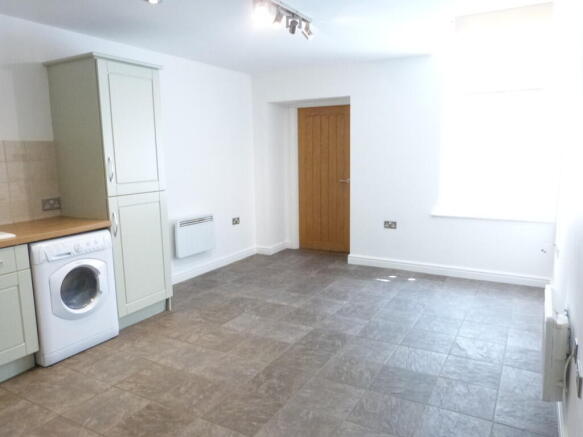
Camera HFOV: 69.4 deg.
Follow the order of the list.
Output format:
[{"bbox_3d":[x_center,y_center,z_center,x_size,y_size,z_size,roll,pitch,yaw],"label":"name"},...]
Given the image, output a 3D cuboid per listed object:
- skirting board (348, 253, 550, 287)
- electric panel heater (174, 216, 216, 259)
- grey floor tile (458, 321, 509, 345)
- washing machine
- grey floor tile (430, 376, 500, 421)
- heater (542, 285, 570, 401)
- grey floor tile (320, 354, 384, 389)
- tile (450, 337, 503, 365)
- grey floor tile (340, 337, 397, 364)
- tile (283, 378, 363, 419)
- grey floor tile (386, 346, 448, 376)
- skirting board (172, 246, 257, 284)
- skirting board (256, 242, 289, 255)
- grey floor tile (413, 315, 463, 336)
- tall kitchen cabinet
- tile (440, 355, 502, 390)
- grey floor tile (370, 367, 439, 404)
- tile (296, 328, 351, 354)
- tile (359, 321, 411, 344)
[{"bbox_3d":[1.649,0.583,4.767,2.140,0.120,0.020,4,10,31],"label":"skirting board"},{"bbox_3d":[-1.102,0.191,4.783,0.085,0.395,0.620,4,9,29],"label":"electric panel heater"},{"bbox_3d":[1.472,0.875,3.225,0.337,0.012,0.337,4,9,29],"label":"grey floor tile"},{"bbox_3d":[-1.722,0.517,3.076,0.570,0.847,0.591,4,10,30],"label":"washing machine"},{"bbox_3d":[0.963,1.008,2.355,0.335,0.010,0.335,4,10,29],"label":"grey floor tile"},{"bbox_3d":[1.367,0.617,2.190,0.085,0.390,0.600,4,10,31],"label":"heater"},{"bbox_3d":[0.378,0.972,2.689,0.337,0.012,0.337,4,9,29],"label":"grey floor tile"},{"bbox_3d":[1.292,0.917,2.925,0.335,0.010,0.335,4,10,29],"label":"tile"},{"bbox_3d":[0.545,0.928,2.977,0.337,0.012,0.337,4,9,29],"label":"grey floor tile"},{"bbox_3d":[0.211,1.017,2.400,0.337,0.012,0.337,4,9,29],"label":"tile"},{"bbox_3d":[0.842,0.946,2.810,0.337,0.012,0.337,4,9,29],"label":"grey floor tile"},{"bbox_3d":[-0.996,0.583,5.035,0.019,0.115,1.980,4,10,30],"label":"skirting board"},{"bbox_3d":[-0.259,0.422,6.045,0.245,0.110,0.460,4,10,30],"label":"skirting board"},{"bbox_3d":[1.182,0.857,3.388,0.337,0.012,0.337,4,9,29],"label":"grey floor tile"},{"bbox_3d":[-1.463,-0.198,3.489,0.640,2.050,0.599,4,10,30],"label":"tall kitchen cabinet"},{"bbox_3d":[1.127,0.963,2.640,0.335,0.010,0.335,4,10,29],"label":"tile"},{"bbox_3d":[0.671,0.989,2.520,0.335,0.010,0.335,4,10,29],"label":"grey floor tile"},{"bbox_3d":[0.253,0.905,3.134,0.335,0.010,0.335,4,10,29],"label":"tile"},{"bbox_3d":[0.711,0.879,3.255,0.335,0.010,0.335,4,10,29],"label":"tile"}]

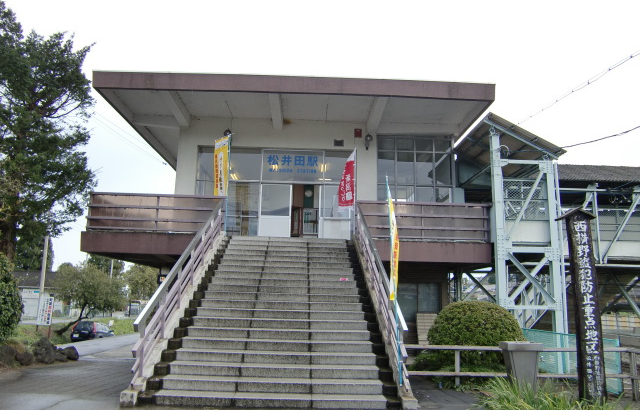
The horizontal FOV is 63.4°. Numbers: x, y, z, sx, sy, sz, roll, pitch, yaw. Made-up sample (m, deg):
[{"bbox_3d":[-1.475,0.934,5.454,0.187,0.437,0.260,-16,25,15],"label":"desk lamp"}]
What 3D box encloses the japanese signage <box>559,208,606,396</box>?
[{"bbox_3d":[4.307,1.573,8.376,0.570,3.124,0.300,-1,-11,11],"label":"japanese signage"}]

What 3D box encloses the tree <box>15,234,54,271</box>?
[{"bbox_3d":[-28.777,6.378,52.000,4.600,10.500,4.600,2,-11,-2],"label":"tree"}]

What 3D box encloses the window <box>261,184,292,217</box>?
[{"bbox_3d":[-1.453,-0.166,16.874,0.981,1.060,0.080,2,-10,-2],"label":"window"}]

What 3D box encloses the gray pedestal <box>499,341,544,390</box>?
[{"bbox_3d":[2.928,2.432,7.546,0.500,0.780,0.420,2,-10,-2],"label":"gray pedestal"}]

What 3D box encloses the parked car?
[{"bbox_3d":[-16.500,9.200,38.000,1.700,1.500,4.250,2,-10,-4],"label":"parked car"}]

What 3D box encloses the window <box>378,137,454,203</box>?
[{"bbox_3d":[3.192,-1.086,17.210,2.552,2.440,0.100,2,-10,-2],"label":"window"}]

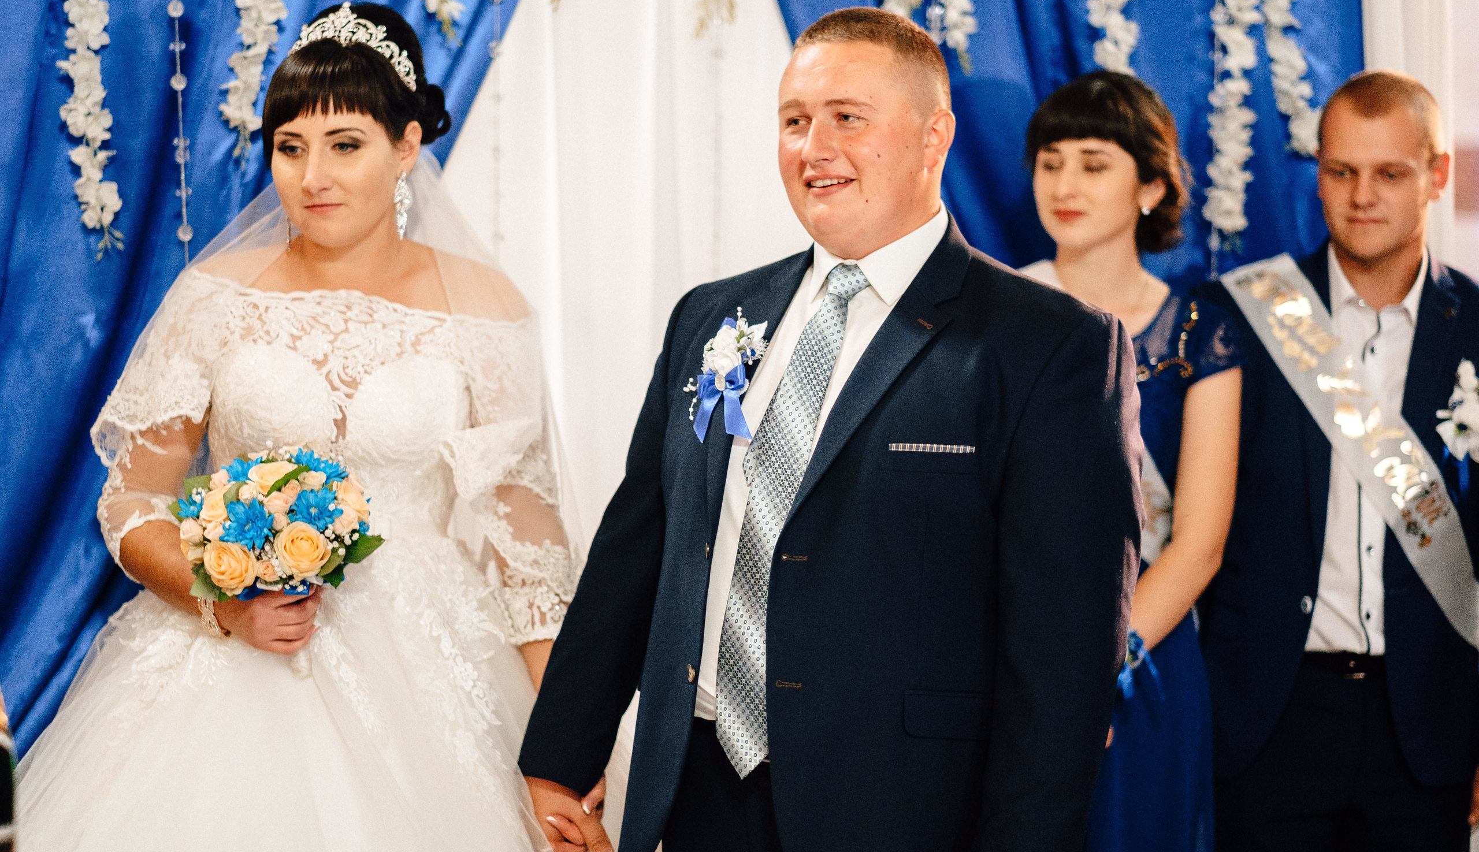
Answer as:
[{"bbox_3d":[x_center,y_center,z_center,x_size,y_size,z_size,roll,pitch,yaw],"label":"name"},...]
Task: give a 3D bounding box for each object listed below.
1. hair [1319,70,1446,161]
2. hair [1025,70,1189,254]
[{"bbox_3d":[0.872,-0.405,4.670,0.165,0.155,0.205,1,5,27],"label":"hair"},{"bbox_3d":[0.481,-0.346,4.520,0.190,0.240,0.230,2,5,33],"label":"hair"}]

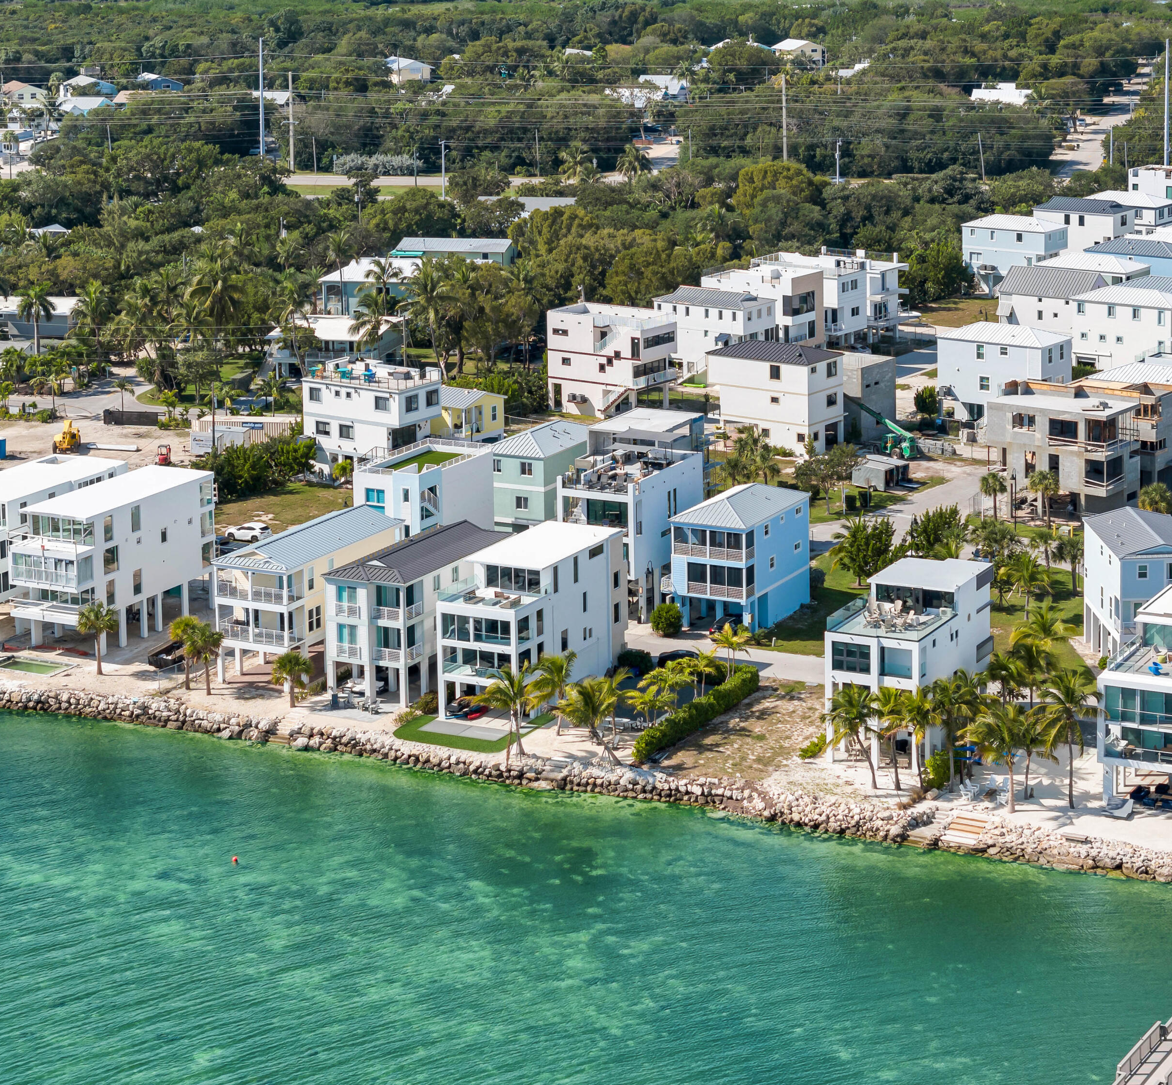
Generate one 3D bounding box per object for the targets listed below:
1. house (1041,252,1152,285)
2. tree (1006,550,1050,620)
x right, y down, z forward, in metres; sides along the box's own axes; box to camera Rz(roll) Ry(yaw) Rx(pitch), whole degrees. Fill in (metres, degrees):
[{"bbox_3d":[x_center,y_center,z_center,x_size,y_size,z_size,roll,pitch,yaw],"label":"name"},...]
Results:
[{"bbox_3d":[65.300,-32.110,381.150,13.660,10.750,6.660,9,17,34],"label":"house"},{"bbox_3d":[38.518,3.707,255.235,4.000,6.230,4.000,-1,14,0],"label":"tree"}]

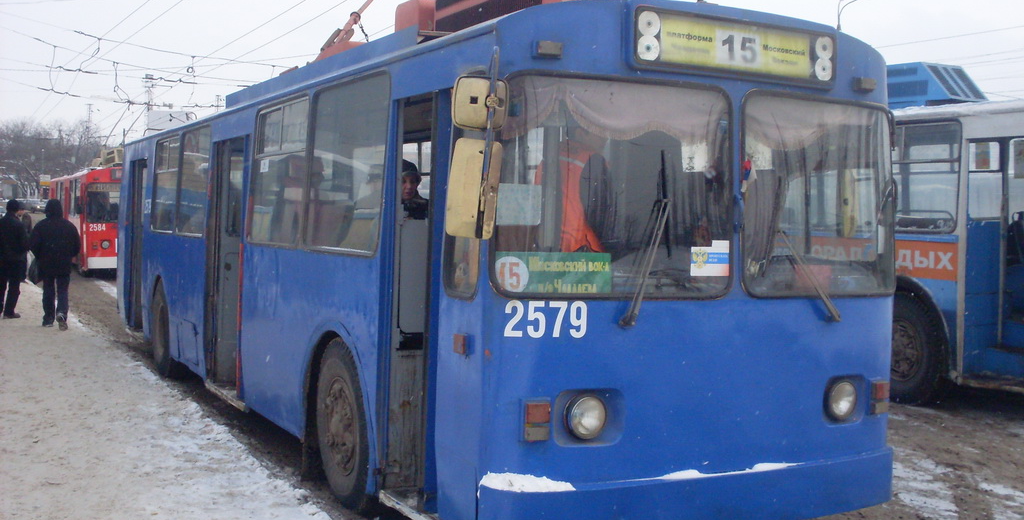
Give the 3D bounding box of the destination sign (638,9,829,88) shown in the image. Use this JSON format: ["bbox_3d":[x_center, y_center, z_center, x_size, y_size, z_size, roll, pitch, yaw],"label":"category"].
[{"bbox_3d":[1.069,-1.002,5.388,1.180,0.265,0.090,1,2,-27],"label":"destination sign"}]

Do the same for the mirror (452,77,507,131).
[{"bbox_3d":[-0.129,-0.640,4.600,0.217,0.217,0.085,2,2,3],"label":"mirror"}]

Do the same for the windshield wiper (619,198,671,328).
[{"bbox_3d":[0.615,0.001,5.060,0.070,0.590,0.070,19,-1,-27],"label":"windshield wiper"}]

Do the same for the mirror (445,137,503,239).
[{"bbox_3d":[-0.156,-0.297,4.600,0.200,0.410,0.080,5,2,3],"label":"mirror"}]

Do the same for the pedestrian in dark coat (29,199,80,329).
[{"bbox_3d":[-6.223,0.048,15.300,0.660,1.750,0.450,1,2,-26],"label":"pedestrian in dark coat"}]

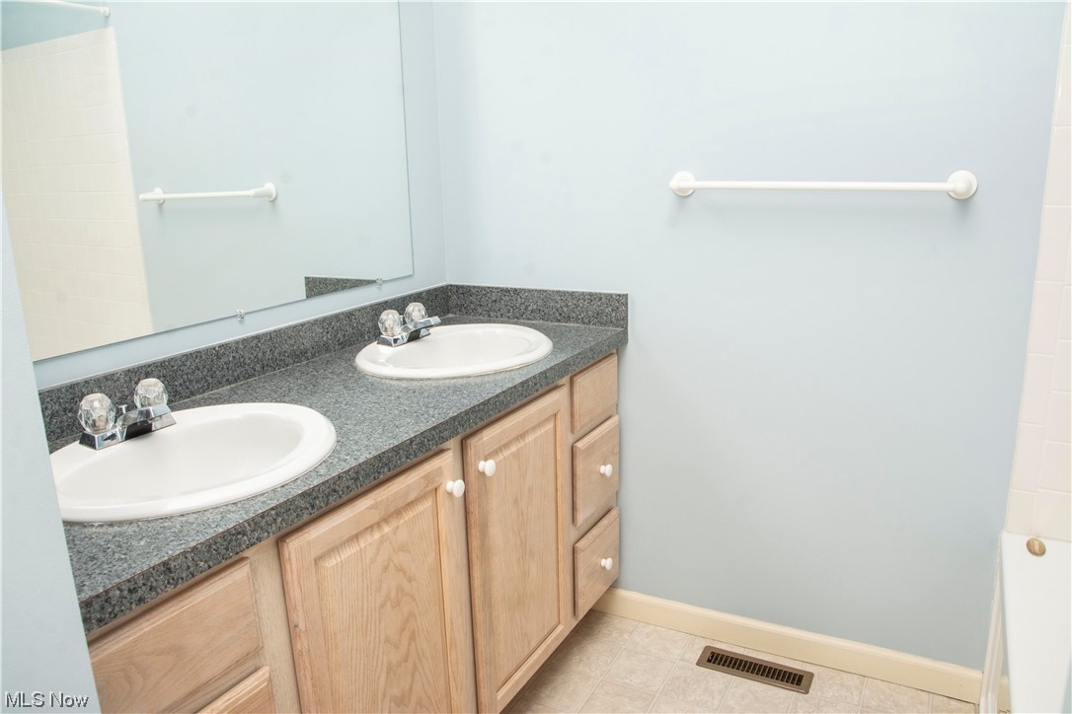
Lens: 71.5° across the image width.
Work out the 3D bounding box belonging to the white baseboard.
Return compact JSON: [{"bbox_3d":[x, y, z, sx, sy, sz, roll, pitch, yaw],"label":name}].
[{"bbox_3d":[0.612,0.759,2.023,1.033,0.080,0.016,5,15,26],"label":"white baseboard"}]

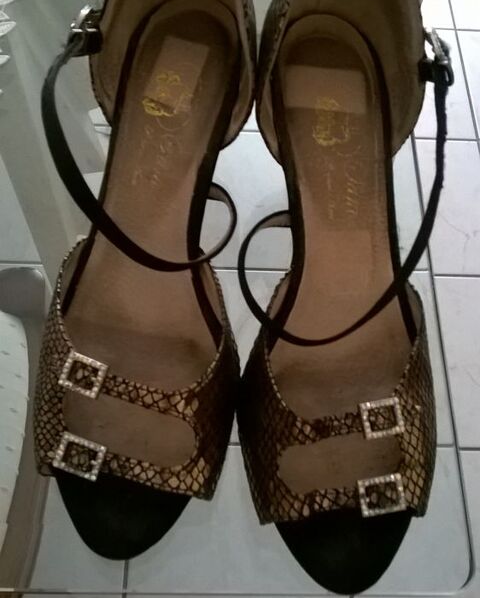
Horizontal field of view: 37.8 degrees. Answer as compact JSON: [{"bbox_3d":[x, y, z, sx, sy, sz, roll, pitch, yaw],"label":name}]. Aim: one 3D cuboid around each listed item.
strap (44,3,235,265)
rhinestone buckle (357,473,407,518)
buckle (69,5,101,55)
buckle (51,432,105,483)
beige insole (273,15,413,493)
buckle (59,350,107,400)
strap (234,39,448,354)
[{"bbox_3d":[-0.039,-0.050,0.277,0.079,0.062,0.118,5,61,0],"label":"strap"},{"bbox_3d":[0.051,0.071,0.253,0.017,0.004,0.015,3,67,-14],"label":"rhinestone buckle"},{"bbox_3d":[-0.062,-0.108,0.283,0.005,0.012,0.014,16,60,-17],"label":"buckle"},{"bbox_3d":[-0.058,0.057,0.255,0.017,0.004,0.015,7,69,13],"label":"buckle"},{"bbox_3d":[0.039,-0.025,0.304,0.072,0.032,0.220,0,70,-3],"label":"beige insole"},{"bbox_3d":[-0.059,0.029,0.266,0.017,0.004,0.015,9,70,17],"label":"buckle"},{"bbox_3d":[0.041,-0.035,0.274,0.084,0.064,0.141,0,61,-3],"label":"strap"}]

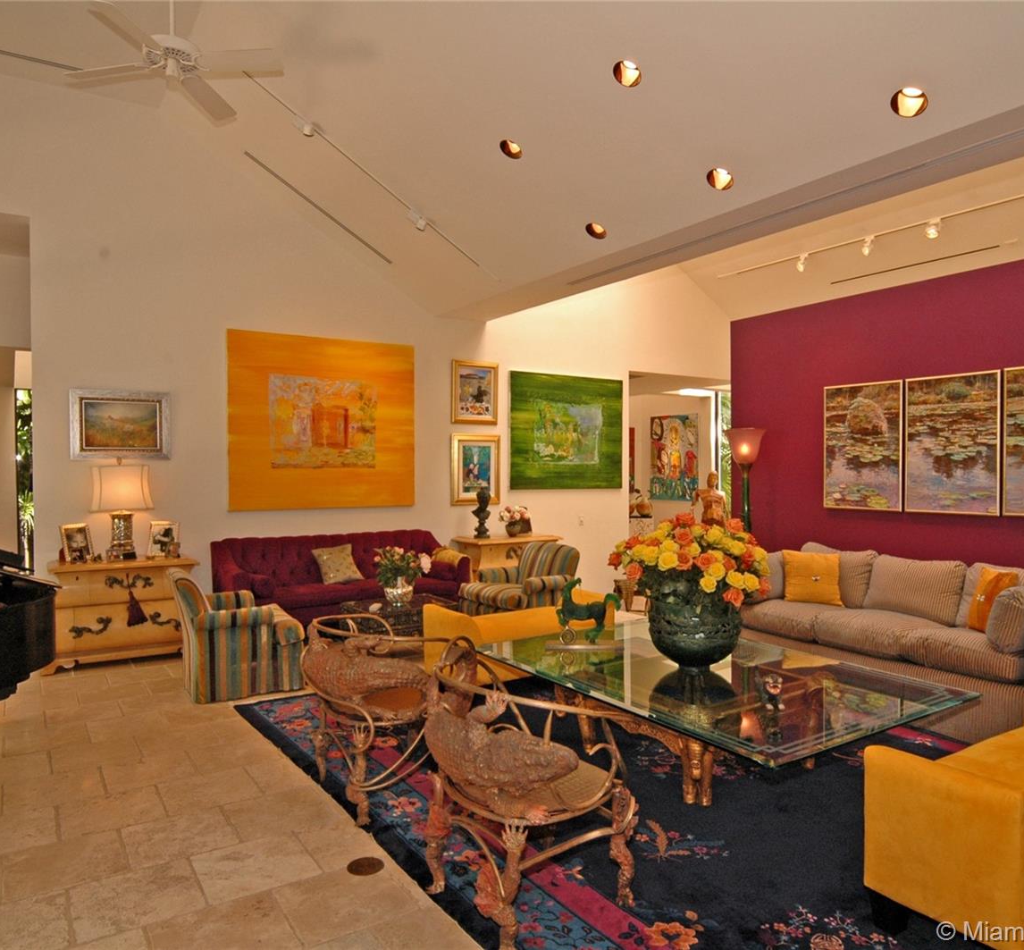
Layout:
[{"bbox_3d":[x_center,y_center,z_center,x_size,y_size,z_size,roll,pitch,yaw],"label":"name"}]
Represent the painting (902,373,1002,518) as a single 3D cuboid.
[{"bbox_3d":[3.182,-0.218,5.164,0.035,0.999,0.635,0,0,-37],"label":"painting"}]

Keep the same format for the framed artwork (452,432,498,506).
[{"bbox_3d":[-0.401,-0.054,7.896,0.616,0.768,0.040,0,1,-33],"label":"framed artwork"}]

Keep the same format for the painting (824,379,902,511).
[{"bbox_3d":[2.922,-0.230,5.952,0.035,1.048,0.685,0,1,-33],"label":"painting"}]

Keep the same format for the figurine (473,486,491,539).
[{"bbox_3d":[-0.319,0.396,7.492,0.200,0.545,0.180,0,0,-12],"label":"figurine"}]

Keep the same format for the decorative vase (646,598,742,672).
[{"bbox_3d":[0.978,0.820,3.810,0.490,0.447,0.490,0,0,0],"label":"decorative vase"}]

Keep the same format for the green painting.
[{"bbox_3d":[0.658,-0.491,8.360,1.631,1.321,0.045,0,0,-32],"label":"green painting"}]

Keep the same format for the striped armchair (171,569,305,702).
[{"bbox_3d":[-1.967,1.057,5.058,0.800,0.830,0.740,0,0,-29],"label":"striped armchair"}]

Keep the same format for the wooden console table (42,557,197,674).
[{"bbox_3d":[-3.176,1.095,5.800,1.040,0.827,0.496,0,1,-33],"label":"wooden console table"}]

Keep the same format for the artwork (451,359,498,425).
[{"bbox_3d":[-0.406,-0.878,7.708,0.568,0.667,0.040,0,0,-32],"label":"artwork"}]

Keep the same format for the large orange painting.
[{"bbox_3d":[-1.803,-0.502,6.978,1.851,1.660,0.040,0,1,-33],"label":"large orange painting"}]

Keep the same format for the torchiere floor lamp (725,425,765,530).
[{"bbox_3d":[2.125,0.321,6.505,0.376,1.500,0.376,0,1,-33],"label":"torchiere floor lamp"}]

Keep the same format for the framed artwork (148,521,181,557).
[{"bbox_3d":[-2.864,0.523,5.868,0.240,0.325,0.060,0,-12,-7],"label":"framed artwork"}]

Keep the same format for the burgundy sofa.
[{"bbox_3d":[-1.514,1.019,6.490,2.160,0.890,0.800,0,0,-32],"label":"burgundy sofa"}]

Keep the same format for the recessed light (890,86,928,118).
[{"bbox_3d":[1.845,-1.745,3.304,0.162,0.070,0.162,33,-17,-29],"label":"recessed light"}]

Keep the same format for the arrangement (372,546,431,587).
[{"bbox_3d":[-0.883,0.731,5.701,0.460,0.330,0.420,0,1,0],"label":"arrangement"}]

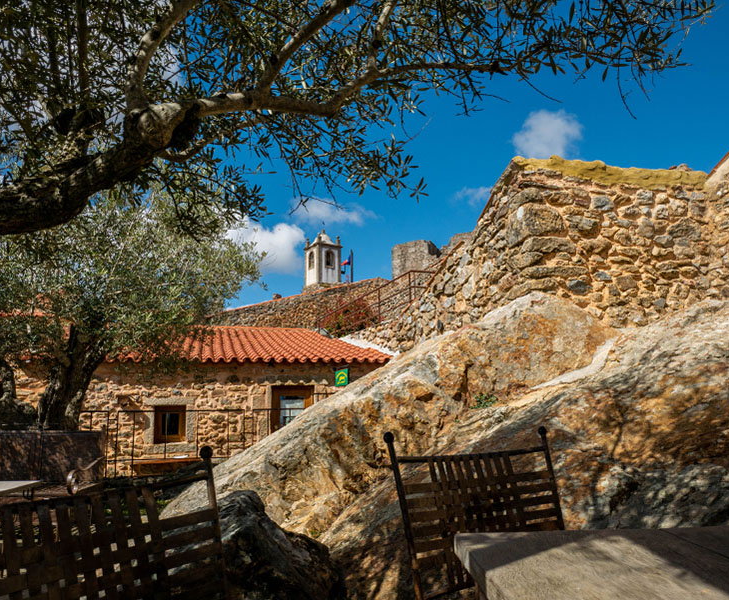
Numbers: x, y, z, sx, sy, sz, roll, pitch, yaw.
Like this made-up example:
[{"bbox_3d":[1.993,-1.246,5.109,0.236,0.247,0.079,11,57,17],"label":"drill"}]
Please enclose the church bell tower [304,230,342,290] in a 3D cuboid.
[{"bbox_3d":[-4.069,-3.722,55.000,2.900,6.300,2.900,3,-6,-34],"label":"church bell tower"}]

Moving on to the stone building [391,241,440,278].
[{"bbox_3d":[4.316,-3.113,46.000,3.400,3.600,2.800,-3,-6,30],"label":"stone building"}]

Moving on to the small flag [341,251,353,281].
[{"bbox_3d":[-1.768,-3.436,56.000,1.250,3.200,0.250,0,-5,-5],"label":"small flag"}]

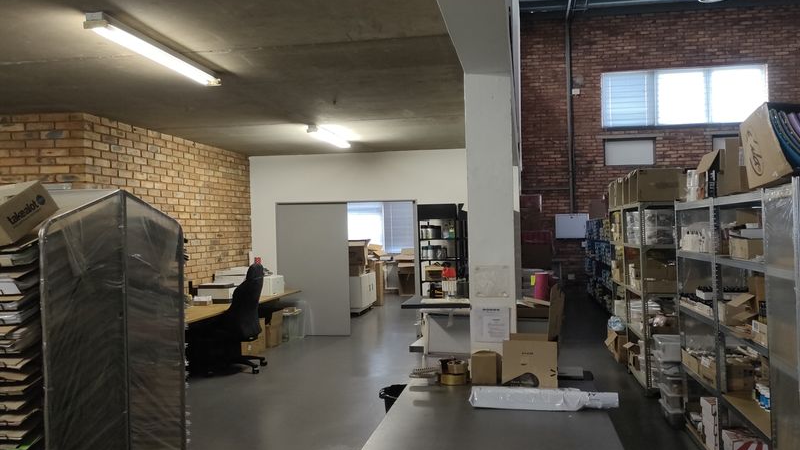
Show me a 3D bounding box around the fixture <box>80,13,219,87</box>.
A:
[{"bbox_3d":[-1.496,-1.069,3.959,0.125,0.090,1.360,-1,0,11],"label":"fixture"}]

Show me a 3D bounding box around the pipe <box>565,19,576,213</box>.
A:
[{"bbox_3d":[4.144,-2.626,15.100,0.140,4.700,0.130,-1,0,11],"label":"pipe"}]

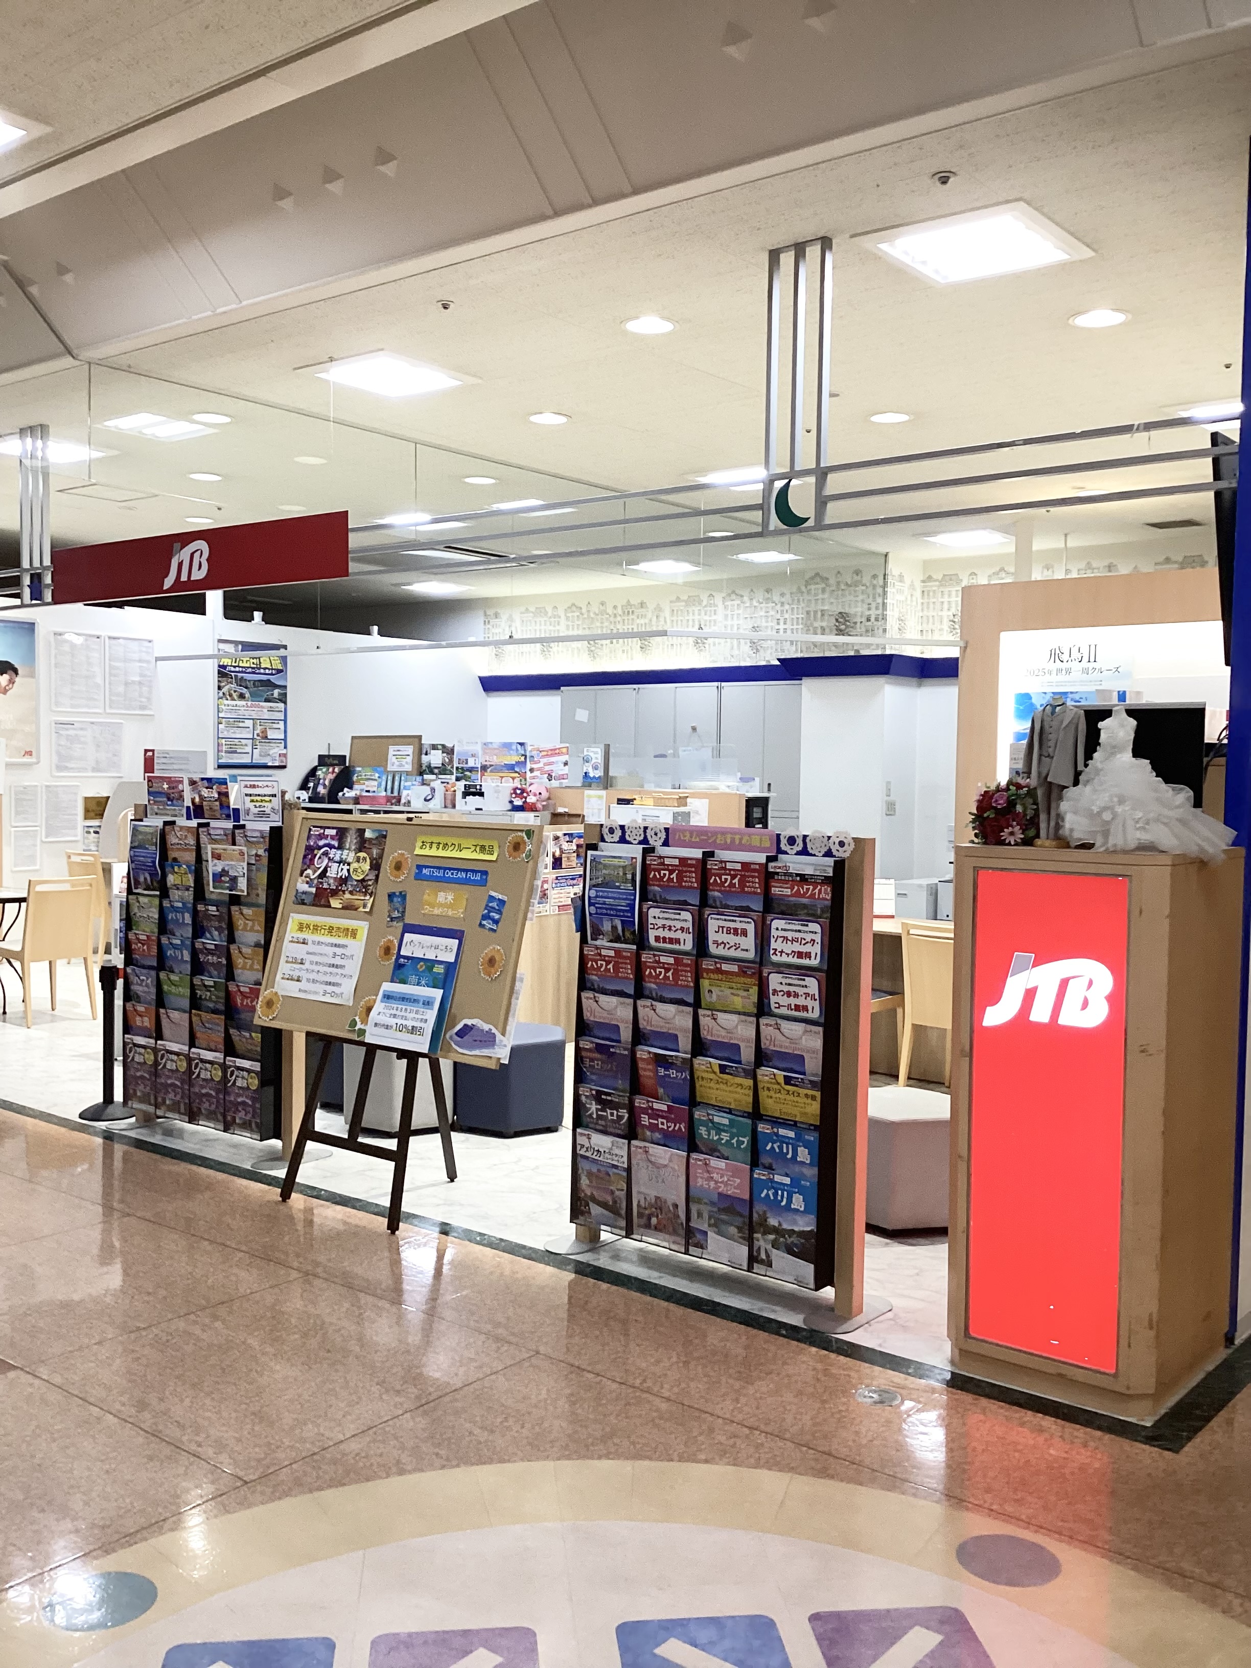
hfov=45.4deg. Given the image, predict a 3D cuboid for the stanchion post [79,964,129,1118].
[{"bbox_3d":[-2.227,0.879,6.437,0.254,0.662,0.254,3,4,38],"label":"stanchion post"}]

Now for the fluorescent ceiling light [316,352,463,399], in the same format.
[{"bbox_3d":[-1.022,-2.001,6.470,0.528,0.052,0.528,3,4,38],"label":"fluorescent ceiling light"}]

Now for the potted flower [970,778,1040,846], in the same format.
[{"bbox_3d":[0.996,-0.055,3.922,0.176,0.171,0.171,3,4,38],"label":"potted flower"}]

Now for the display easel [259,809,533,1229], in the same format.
[{"bbox_3d":[-0.793,0.615,5.261,1.228,1.345,0.600,3,4,38],"label":"display easel"}]

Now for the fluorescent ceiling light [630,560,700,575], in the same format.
[{"bbox_3d":[0.333,-2.281,12.701,0.528,0.052,0.528,3,4,38],"label":"fluorescent ceiling light"}]

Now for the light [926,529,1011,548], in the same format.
[{"bbox_3d":[2.489,-2.159,10.824,0.528,0.052,0.528,3,4,38],"label":"light"}]

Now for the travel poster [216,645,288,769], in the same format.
[{"bbox_3d":[-3.204,-1.101,12.846,0.026,1.045,0.735,3,4,38],"label":"travel poster"}]

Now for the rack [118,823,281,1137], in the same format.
[{"bbox_3d":[-1.697,0.554,5.934,0.906,1.206,0.124,3,4,38],"label":"rack"}]

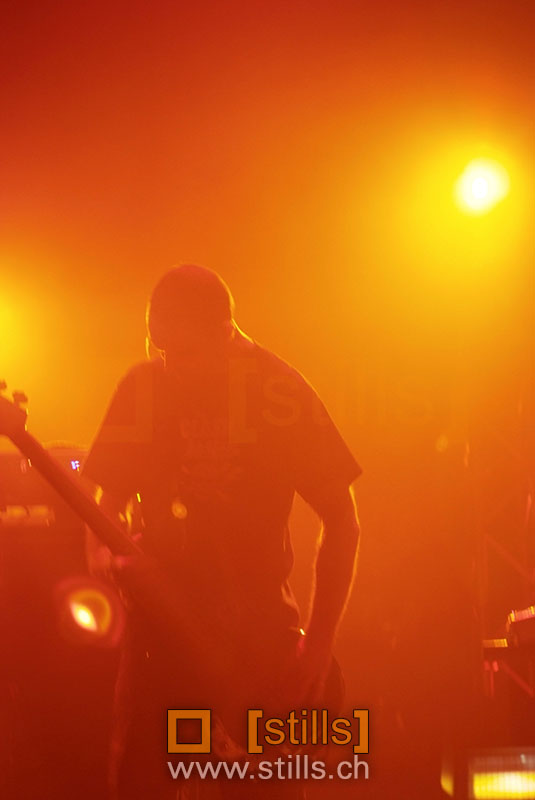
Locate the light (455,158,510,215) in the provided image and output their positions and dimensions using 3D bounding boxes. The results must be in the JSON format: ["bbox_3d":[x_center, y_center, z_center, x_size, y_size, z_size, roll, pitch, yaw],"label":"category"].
[{"bbox_3d":[0.737,-0.731,8.000,0.200,0.200,0.240,-1,10,6],"label":"light"}]

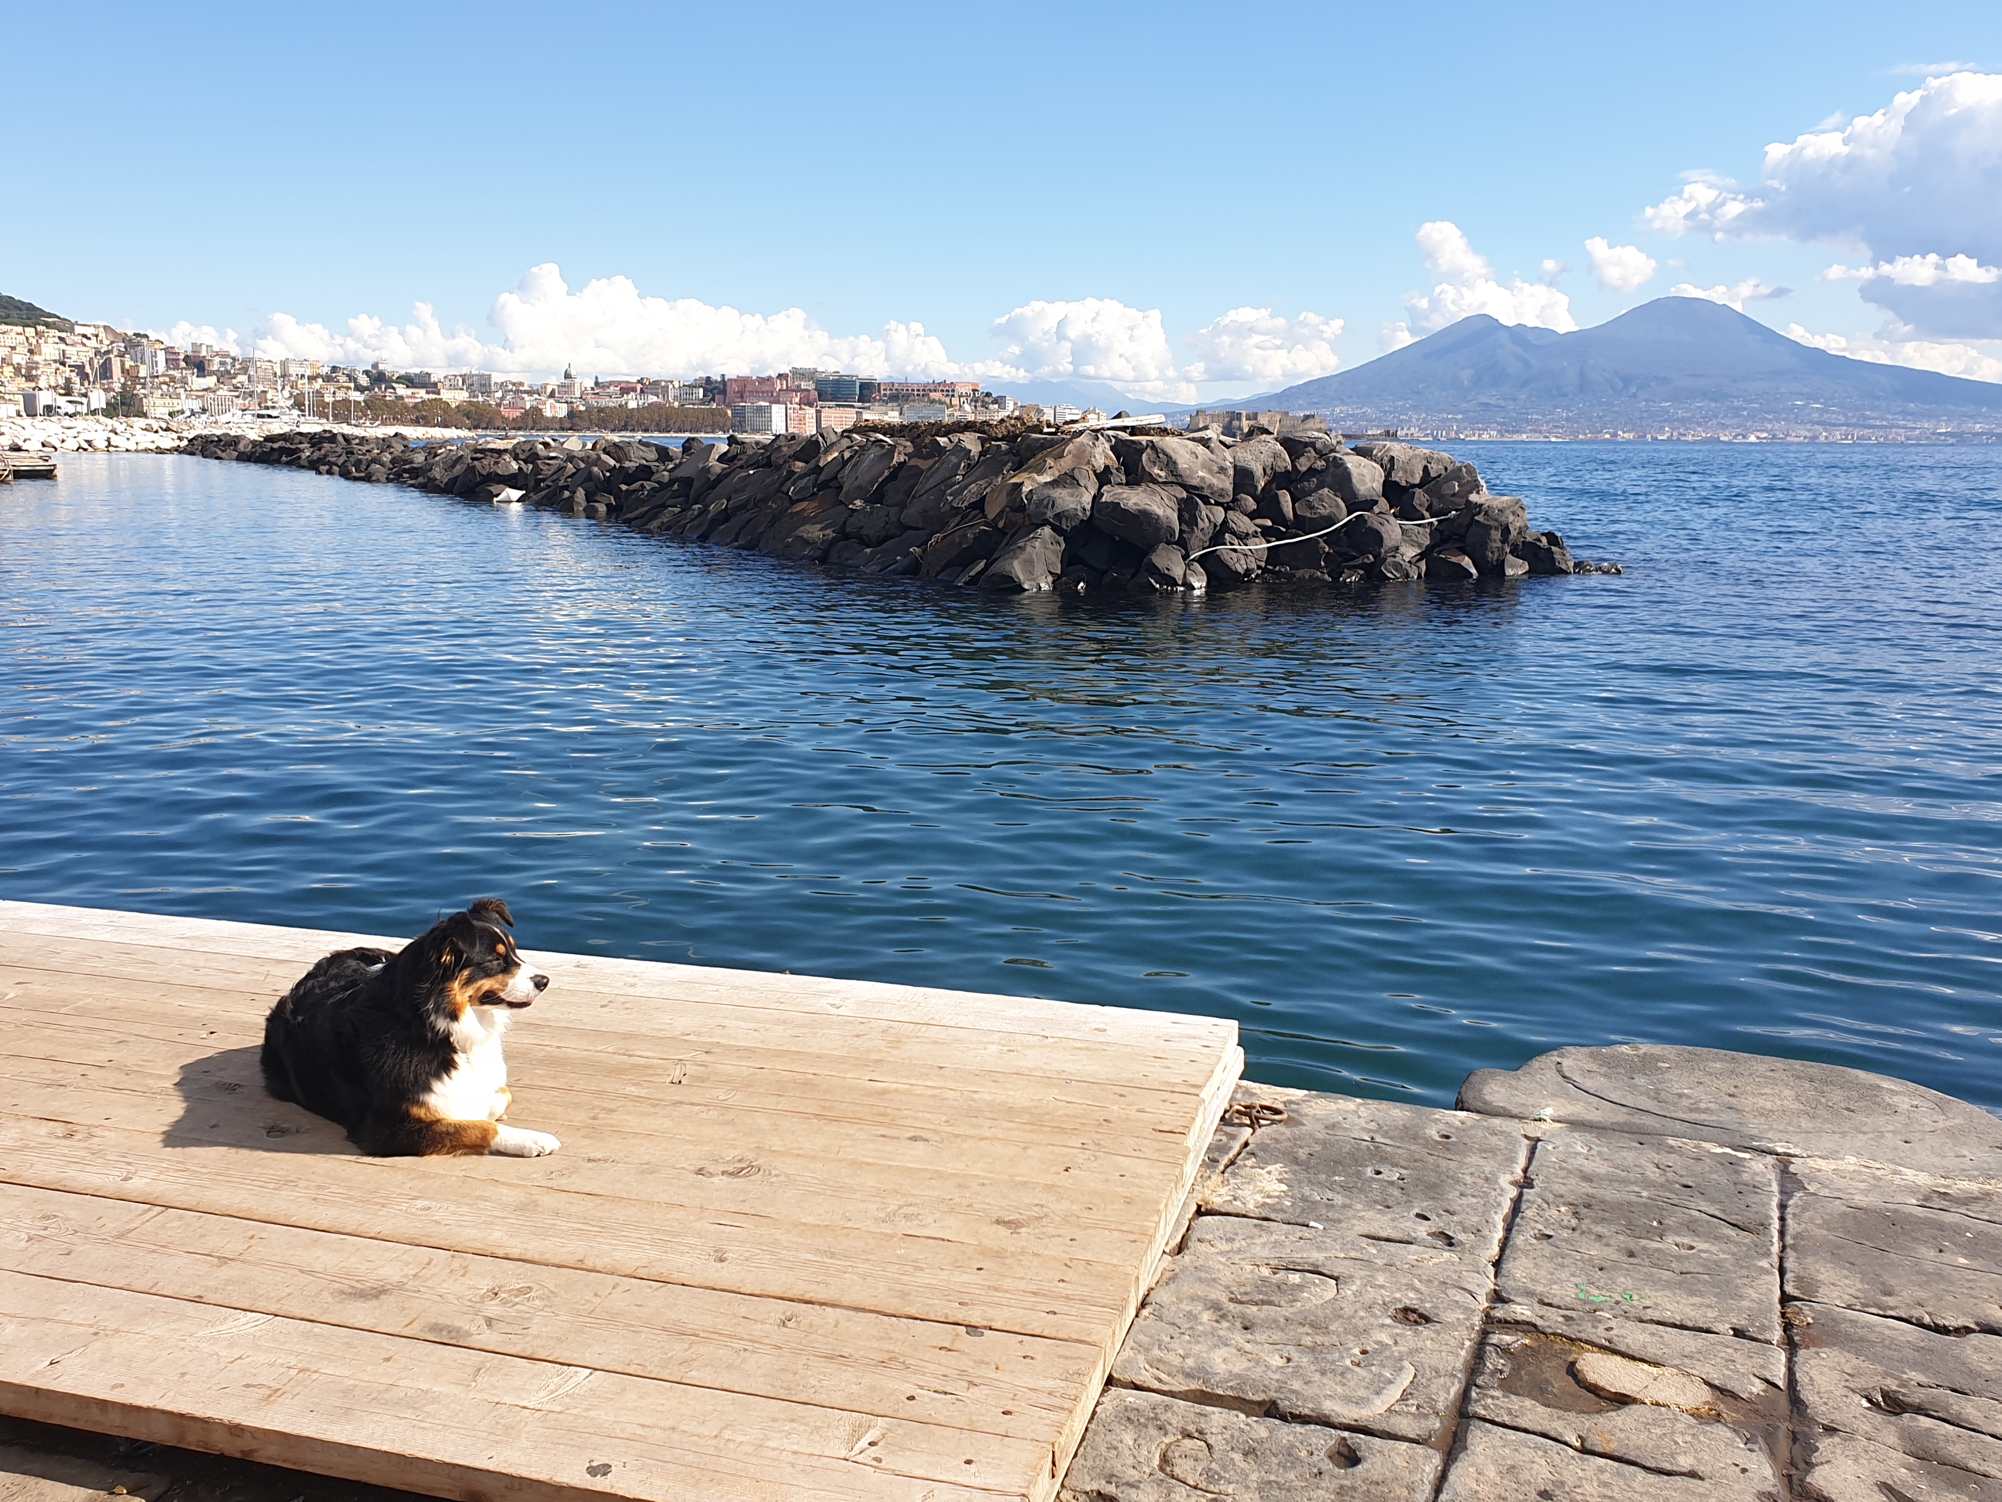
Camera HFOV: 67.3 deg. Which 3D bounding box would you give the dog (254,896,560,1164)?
[{"bbox_3d":[-1.171,0.489,2.976,0.800,0.455,0.370,8,14,33],"label":"dog"}]

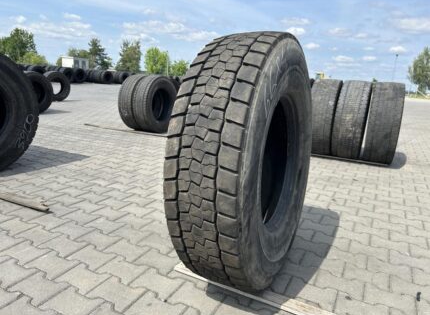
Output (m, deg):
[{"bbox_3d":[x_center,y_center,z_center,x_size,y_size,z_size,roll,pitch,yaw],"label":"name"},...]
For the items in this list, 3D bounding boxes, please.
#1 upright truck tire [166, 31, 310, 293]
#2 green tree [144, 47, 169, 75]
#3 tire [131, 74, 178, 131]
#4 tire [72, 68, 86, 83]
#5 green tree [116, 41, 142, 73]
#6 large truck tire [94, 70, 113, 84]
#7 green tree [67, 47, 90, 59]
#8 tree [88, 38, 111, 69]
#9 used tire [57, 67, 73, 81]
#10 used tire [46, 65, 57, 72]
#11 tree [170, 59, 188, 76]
[{"bbox_3d":[0.180,0.018,1.377,0.295,1.020,1.020,6,13,26],"label":"upright truck tire"},{"bbox_3d":[-9.955,-16.371,55.000,3.900,5.000,3.800,3,12,0],"label":"green tree"},{"bbox_3d":[-1.050,-0.947,5.795,0.300,1.010,1.010,9,14,24],"label":"tire"},{"bbox_3d":[-9.892,-5.991,23.700,0.300,1.020,1.020,10,15,26],"label":"tire"},{"bbox_3d":[-14.013,-15.882,52.971,4.261,6.245,4.261,0,14,-15],"label":"green tree"},{"bbox_3d":[-8.771,-6.469,26.200,0.360,1.030,1.030,9,14,26],"label":"large truck tire"},{"bbox_3d":[-23.260,-16.267,55.075,4.431,4.881,4.431,-2,15,-22],"label":"green tree"},{"bbox_3d":[-18.054,-15.296,50.087,3.874,5.956,3.874,-1,14,-19],"label":"tree"},{"bbox_3d":[-11.104,-6.147,24.200,0.330,1.030,1.030,9,14,26],"label":"used tire"},{"bbox_3d":[-12.585,-6.498,25.000,0.330,1.030,1.030,9,14,26],"label":"used tire"},{"bbox_3d":[-5.787,-14.472,54.212,3.690,3.937,3.690,2,14,-7],"label":"tree"}]

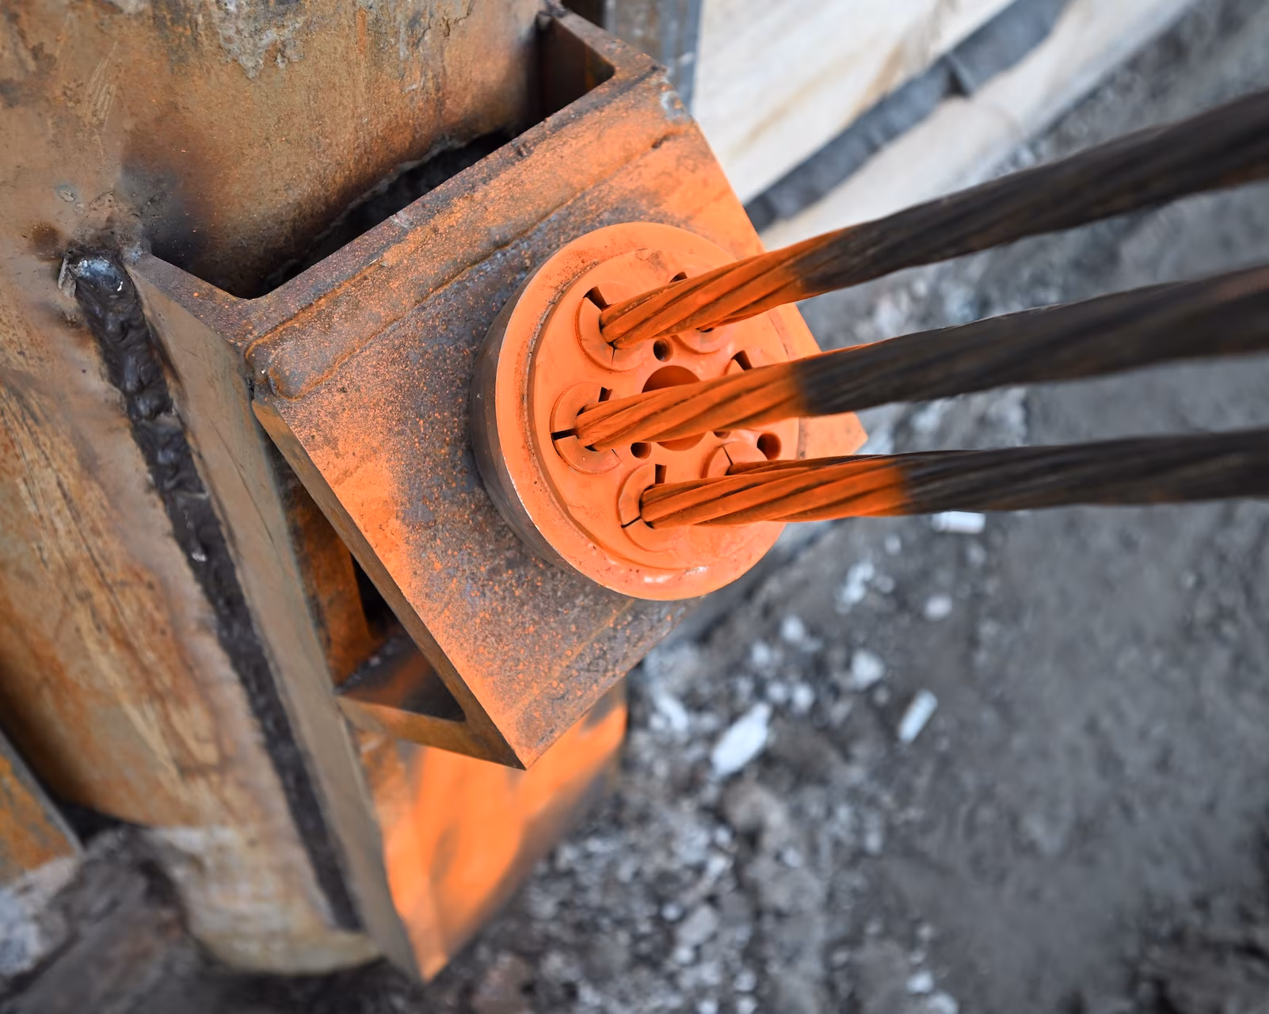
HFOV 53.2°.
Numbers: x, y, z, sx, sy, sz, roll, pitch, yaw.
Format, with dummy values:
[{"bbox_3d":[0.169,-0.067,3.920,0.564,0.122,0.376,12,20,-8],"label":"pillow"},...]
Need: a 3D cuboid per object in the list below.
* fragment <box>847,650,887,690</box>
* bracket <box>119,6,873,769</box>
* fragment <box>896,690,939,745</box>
[{"bbox_3d":[0.222,0.155,1.213,0.028,0.021,0.030,-37,62,-27],"label":"fragment"},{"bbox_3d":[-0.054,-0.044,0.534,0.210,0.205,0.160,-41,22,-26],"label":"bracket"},{"bbox_3d":[0.265,0.197,1.184,0.021,0.018,0.050,27,55,17],"label":"fragment"}]

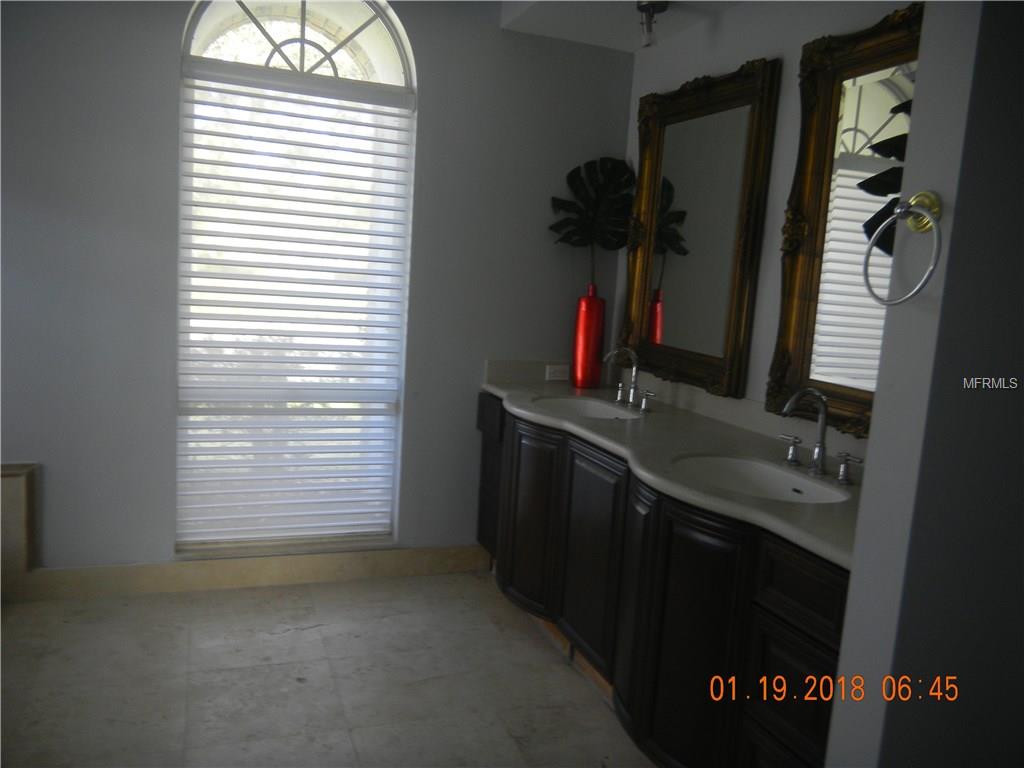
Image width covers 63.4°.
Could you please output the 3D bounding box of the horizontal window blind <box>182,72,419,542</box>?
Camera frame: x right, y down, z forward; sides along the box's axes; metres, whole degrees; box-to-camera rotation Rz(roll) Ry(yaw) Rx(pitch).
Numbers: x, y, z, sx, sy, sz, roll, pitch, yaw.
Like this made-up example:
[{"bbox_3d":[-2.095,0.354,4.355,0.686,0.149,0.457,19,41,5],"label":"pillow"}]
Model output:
[{"bbox_3d":[-0.893,-0.270,3.409,0.880,1.853,0.070,1,7,-20],"label":"horizontal window blind"}]

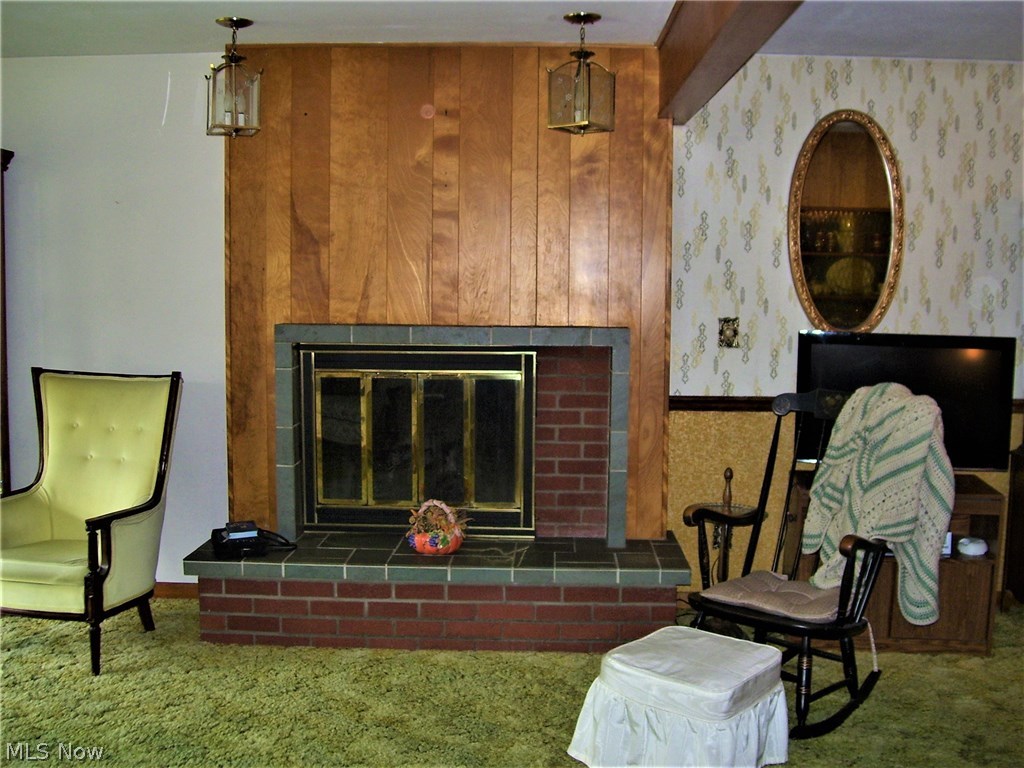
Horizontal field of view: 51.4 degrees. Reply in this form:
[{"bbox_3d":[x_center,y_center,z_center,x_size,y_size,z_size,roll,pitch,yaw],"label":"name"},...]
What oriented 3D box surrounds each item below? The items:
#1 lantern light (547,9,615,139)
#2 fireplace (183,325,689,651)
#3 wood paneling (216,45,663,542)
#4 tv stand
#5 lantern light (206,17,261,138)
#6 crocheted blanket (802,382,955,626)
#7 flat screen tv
[{"bbox_3d":[0.248,-1.093,3.773,0.185,0.421,0.185,4,7,35],"label":"lantern light"},{"bbox_3d":[-0.276,0.388,4.152,1.866,1.211,0.548,1,6,2],"label":"fireplace"},{"bbox_3d":[-0.264,-0.372,4.348,1.781,1.972,0.100,1,6,2],"label":"wood paneling"},{"bbox_3d":[1.468,0.685,4.163,0.742,0.610,0.410,1,6,10],"label":"tv stand"},{"bbox_3d":[-0.995,-1.096,3.811,0.185,0.421,0.185,-2,6,-24],"label":"lantern light"},{"bbox_3d":[1.163,0.383,3.380,0.390,0.740,0.310,5,7,40],"label":"crocheted blanket"},{"bbox_3d":[1.488,0.071,4.054,0.790,0.505,0.090,2,6,13],"label":"flat screen tv"}]

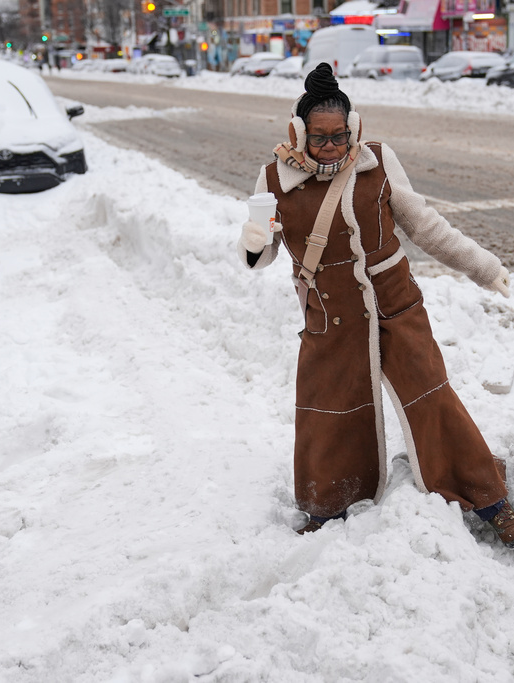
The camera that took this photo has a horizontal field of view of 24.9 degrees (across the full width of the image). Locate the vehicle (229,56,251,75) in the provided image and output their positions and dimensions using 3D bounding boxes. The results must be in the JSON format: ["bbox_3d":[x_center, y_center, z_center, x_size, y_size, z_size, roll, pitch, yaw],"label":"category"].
[{"bbox_3d":[-0.348,-15.986,68.751,1.800,1.520,4.500,-5,14,-15],"label":"vehicle"}]

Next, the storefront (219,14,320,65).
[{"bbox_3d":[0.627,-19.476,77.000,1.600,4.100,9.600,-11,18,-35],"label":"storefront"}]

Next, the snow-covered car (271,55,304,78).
[{"bbox_3d":[2.174,-13.629,59.042,1.800,1.500,4.600,-5,14,-15],"label":"snow-covered car"}]

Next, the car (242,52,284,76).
[{"bbox_3d":[0.520,-16.569,70.186,1.820,1.480,4.700,-5,15,-15],"label":"car"}]

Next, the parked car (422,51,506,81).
[{"bbox_3d":[7.260,-9.282,40.884,1.800,1.560,4.500,-5,14,-15],"label":"parked car"}]

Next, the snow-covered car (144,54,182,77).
[{"bbox_3d":[-7.297,-21.289,90.251,1.920,1.800,4.800,-5,14,-15],"label":"snow-covered car"}]

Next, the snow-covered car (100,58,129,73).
[{"bbox_3d":[-13.017,-25.949,110.233,1.800,1.500,4.700,-5,14,-15],"label":"snow-covered car"}]

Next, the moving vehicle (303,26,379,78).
[{"bbox_3d":[3.633,-12.907,53.387,2.050,2.750,5.850,-5,14,-15],"label":"moving vehicle"}]

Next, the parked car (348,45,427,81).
[{"bbox_3d":[5.771,-11.931,50.719,1.870,1.740,4.650,-5,15,-15],"label":"parked car"}]

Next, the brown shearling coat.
[{"bbox_3d":[0.385,-0.035,3.890,0.860,1.270,0.500,1,15,8],"label":"brown shearling coat"}]

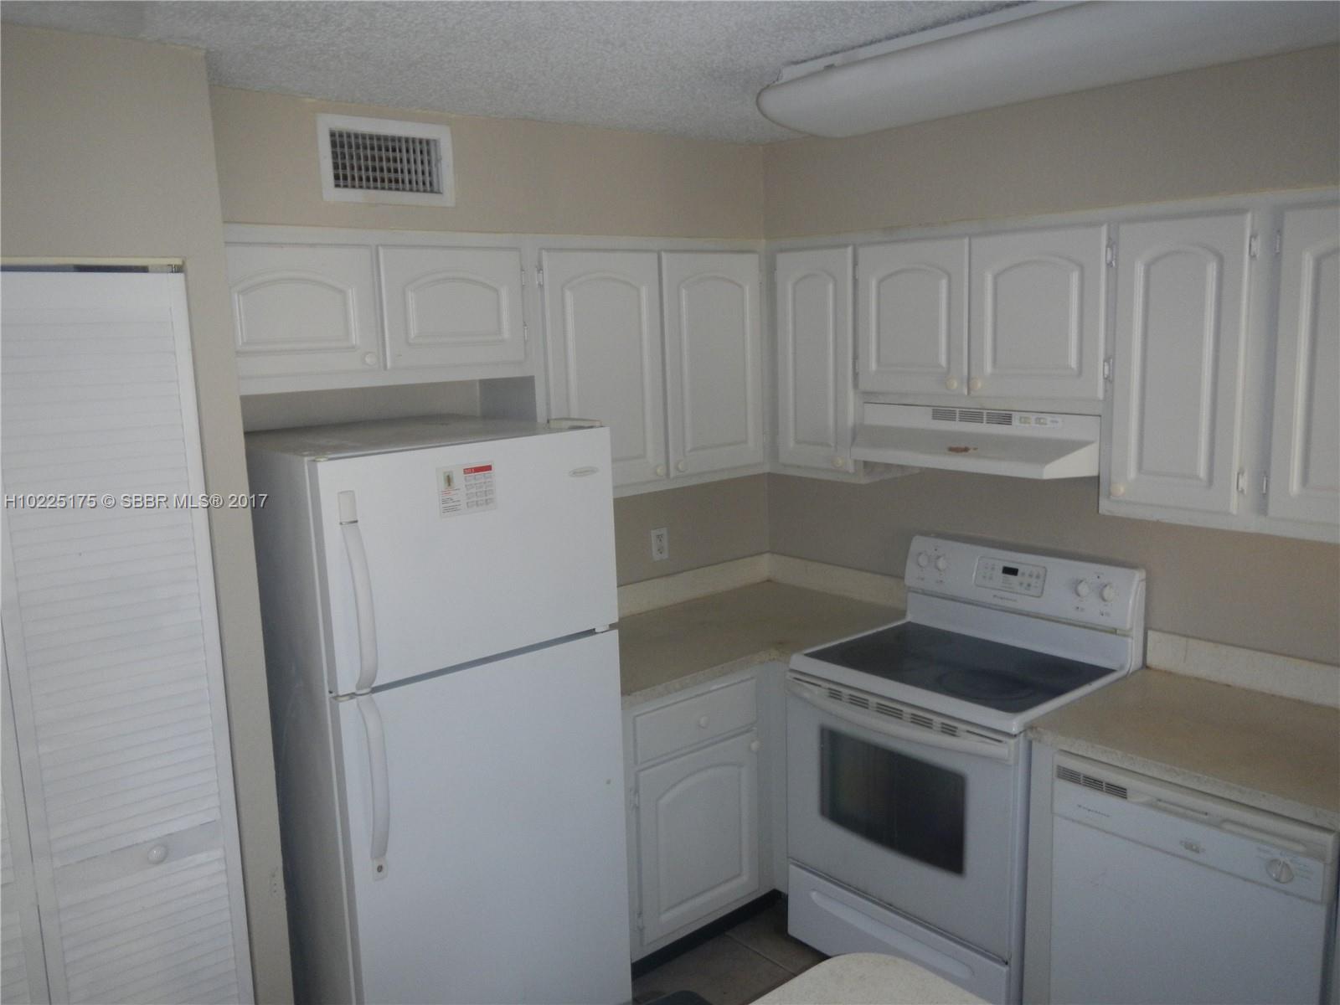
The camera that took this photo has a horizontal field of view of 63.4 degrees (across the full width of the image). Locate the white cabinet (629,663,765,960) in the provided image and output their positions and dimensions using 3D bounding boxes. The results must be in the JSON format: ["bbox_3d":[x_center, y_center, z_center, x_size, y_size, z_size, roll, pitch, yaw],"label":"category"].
[{"bbox_3d":[-0.105,0.854,3.381,0.575,0.765,0.615,-10,13,-40],"label":"white cabinet"}]

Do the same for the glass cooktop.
[{"bbox_3d":[0.800,0.461,3.055,0.484,0.020,0.693,-10,13,-40],"label":"glass cooktop"}]

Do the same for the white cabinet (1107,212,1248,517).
[{"bbox_3d":[1.307,-0.341,2.679,0.320,0.718,0.333,-10,13,-40],"label":"white cabinet"}]

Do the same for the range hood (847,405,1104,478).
[{"bbox_3d":[0.893,-0.193,3.061,0.455,0.153,0.760,-10,13,-40],"label":"range hood"}]

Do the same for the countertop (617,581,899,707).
[{"bbox_3d":[0.148,0.425,3.473,1.200,0.037,0.690,-10,13,-40],"label":"countertop"}]

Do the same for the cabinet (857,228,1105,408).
[{"bbox_3d":[0.936,-0.517,3.052,0.315,0.478,0.775,-10,13,-40],"label":"cabinet"}]

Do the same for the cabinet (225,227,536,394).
[{"bbox_3d":[-0.793,-0.493,2.773,0.867,0.378,0.315,-10,13,-40],"label":"cabinet"}]

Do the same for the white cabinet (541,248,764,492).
[{"bbox_3d":[-0.129,-0.418,3.366,0.878,0.734,0.315,-10,13,-40],"label":"white cabinet"}]

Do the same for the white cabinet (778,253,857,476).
[{"bbox_3d":[0.571,-0.463,3.494,0.315,0.720,0.360,-10,13,-40],"label":"white cabinet"}]

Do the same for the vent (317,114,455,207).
[{"bbox_3d":[-0.681,-0.825,2.628,0.351,0.197,0.022,-10,13,-40],"label":"vent"}]

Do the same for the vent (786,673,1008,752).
[{"bbox_3d":[0.579,0.542,2.872,0.040,0.044,0.716,-10,13,-40],"label":"vent"}]

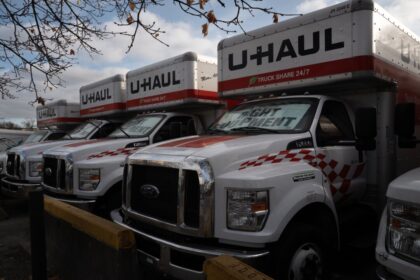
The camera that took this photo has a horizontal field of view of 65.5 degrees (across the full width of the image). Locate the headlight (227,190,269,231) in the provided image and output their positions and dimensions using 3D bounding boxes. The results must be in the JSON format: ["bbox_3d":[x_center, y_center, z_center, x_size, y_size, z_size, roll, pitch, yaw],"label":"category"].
[{"bbox_3d":[0.304,0.568,2.642,0.210,0.335,0.290,1,-1,-45],"label":"headlight"}]

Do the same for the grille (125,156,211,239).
[{"bbox_3d":[-0.472,0.492,3.190,0.230,0.630,1.390,1,-1,-45],"label":"grille"}]

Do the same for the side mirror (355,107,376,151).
[{"bbox_3d":[1.556,-0.115,3.269,0.140,0.450,0.190,1,-1,-45],"label":"side mirror"}]

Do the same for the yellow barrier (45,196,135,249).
[{"bbox_3d":[-1.467,0.880,3.653,0.137,0.152,2.180,1,-1,-42],"label":"yellow barrier"}]

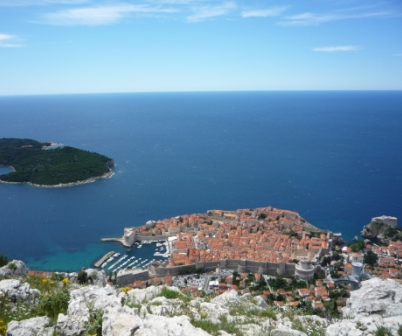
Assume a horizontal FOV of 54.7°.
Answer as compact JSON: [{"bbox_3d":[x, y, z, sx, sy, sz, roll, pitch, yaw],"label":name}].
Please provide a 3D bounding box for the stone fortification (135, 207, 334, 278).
[{"bbox_3d":[80.000,178.200,1000.000,540.000,57.000,450.000,0,11,5],"label":"stone fortification"}]

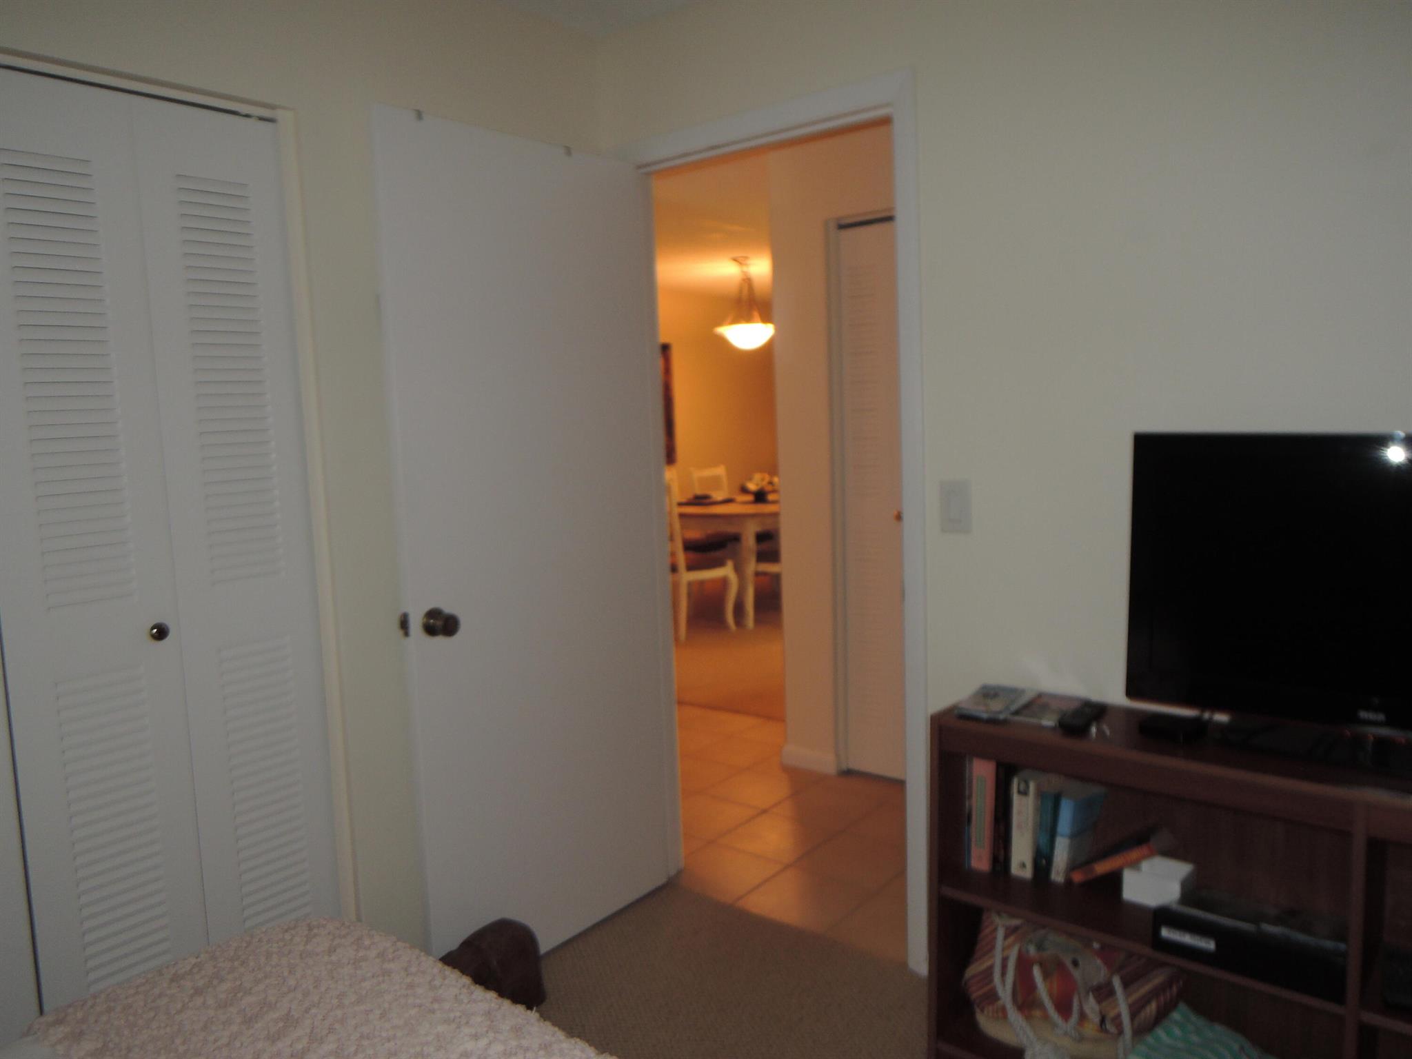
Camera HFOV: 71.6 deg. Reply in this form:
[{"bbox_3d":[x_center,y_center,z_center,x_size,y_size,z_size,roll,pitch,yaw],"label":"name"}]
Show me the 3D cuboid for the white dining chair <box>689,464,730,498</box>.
[{"bbox_3d":[0.225,0.023,7.364,0.530,0.995,0.450,3,8,39],"label":"white dining chair"}]

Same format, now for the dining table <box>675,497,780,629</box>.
[{"bbox_3d":[0.370,0.177,6.952,1.020,0.770,1.500,3,8,39],"label":"dining table"}]

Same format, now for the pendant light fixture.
[{"bbox_3d":[0.268,-1.559,6.750,0.425,0.640,0.425,-2,6,0],"label":"pendant light fixture"}]

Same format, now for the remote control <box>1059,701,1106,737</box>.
[{"bbox_3d":[0.738,0.363,1.907,0.050,0.024,0.172,2,8,34],"label":"remote control"}]

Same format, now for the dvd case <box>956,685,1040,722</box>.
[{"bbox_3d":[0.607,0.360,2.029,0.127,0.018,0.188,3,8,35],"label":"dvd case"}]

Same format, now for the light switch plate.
[{"bbox_3d":[0.557,-0.050,2.180,0.071,0.116,0.009,3,8,39],"label":"light switch plate"}]

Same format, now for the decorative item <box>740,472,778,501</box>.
[{"bbox_3d":[0.378,-0.295,6.880,0.270,0.205,0.270,-2,6,0],"label":"decorative item"}]

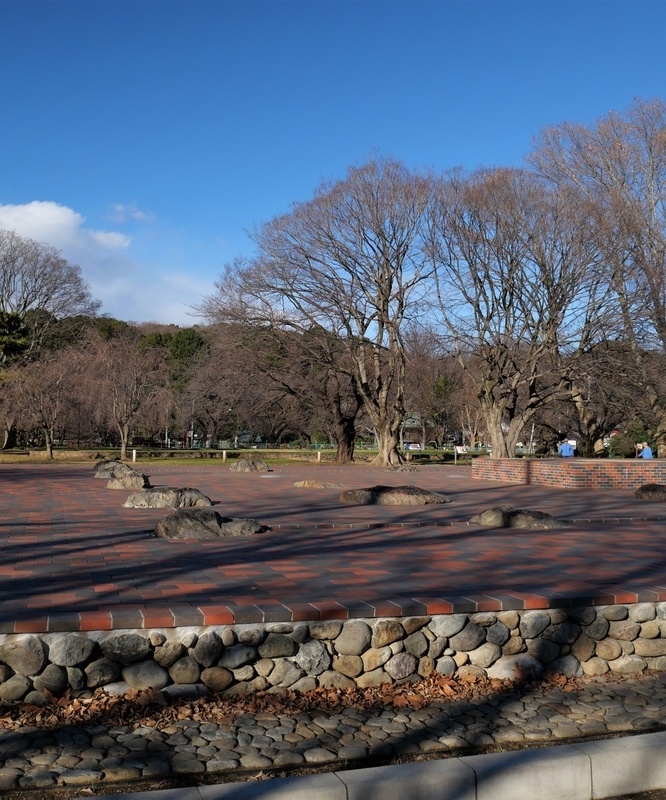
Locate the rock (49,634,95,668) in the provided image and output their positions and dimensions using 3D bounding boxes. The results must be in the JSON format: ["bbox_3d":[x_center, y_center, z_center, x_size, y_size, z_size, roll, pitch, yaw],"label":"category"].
[{"bbox_3d":[-1.599,1.532,5.504,0.294,0.196,0.220,1,-2,-13],"label":"rock"}]

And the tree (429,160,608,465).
[{"bbox_3d":[7.665,-3.484,37.171,7.319,12.294,6.953,0,-2,0],"label":"tree"}]

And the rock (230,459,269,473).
[{"bbox_3d":[-2.593,2.037,27.927,1.244,0.361,0.850,0,-2,0],"label":"rock"}]

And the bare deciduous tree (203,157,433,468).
[{"bbox_3d":[-0.677,-4.130,42.000,10.412,14.282,10.500,0,-3,0],"label":"bare deciduous tree"}]

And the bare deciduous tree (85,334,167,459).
[{"bbox_3d":[-10.785,-0.183,47.000,4.154,6.476,4.300,0,-3,0],"label":"bare deciduous tree"}]

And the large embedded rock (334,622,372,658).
[{"bbox_3d":[0.127,1.554,5.839,0.259,0.218,0.202,1,-3,-18],"label":"large embedded rock"}]

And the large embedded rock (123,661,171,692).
[{"bbox_3d":[-1.161,1.715,5.602,0.286,0.187,0.215,1,-2,-14],"label":"large embedded rock"}]

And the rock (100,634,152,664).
[{"bbox_3d":[-1.243,1.495,5.392,0.303,0.178,0.197,1,-3,-18],"label":"rock"}]

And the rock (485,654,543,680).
[{"bbox_3d":[1.259,1.866,6.278,0.391,0.181,0.274,1,-2,-17],"label":"rock"}]

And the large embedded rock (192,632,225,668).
[{"bbox_3d":[-0.767,1.543,5.542,0.210,0.220,0.182,1,-3,-18],"label":"large embedded rock"}]

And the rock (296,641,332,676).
[{"bbox_3d":[-0.125,1.652,5.751,0.239,0.228,0.198,1,-3,-18],"label":"rock"}]

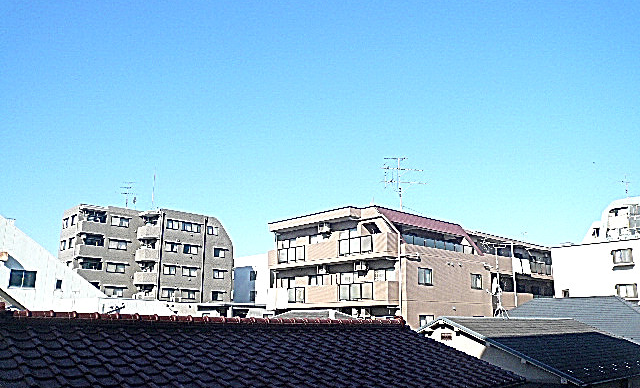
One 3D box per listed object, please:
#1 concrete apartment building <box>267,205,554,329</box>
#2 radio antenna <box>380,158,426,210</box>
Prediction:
[{"bbox_3d":[8.312,8.693,41.620,22.500,11.600,12.100,13,-18,-42],"label":"concrete apartment building"},{"bbox_3d":[5.731,-0.686,35.534,3.100,3.800,1.400,2,-14,-8],"label":"radio antenna"}]

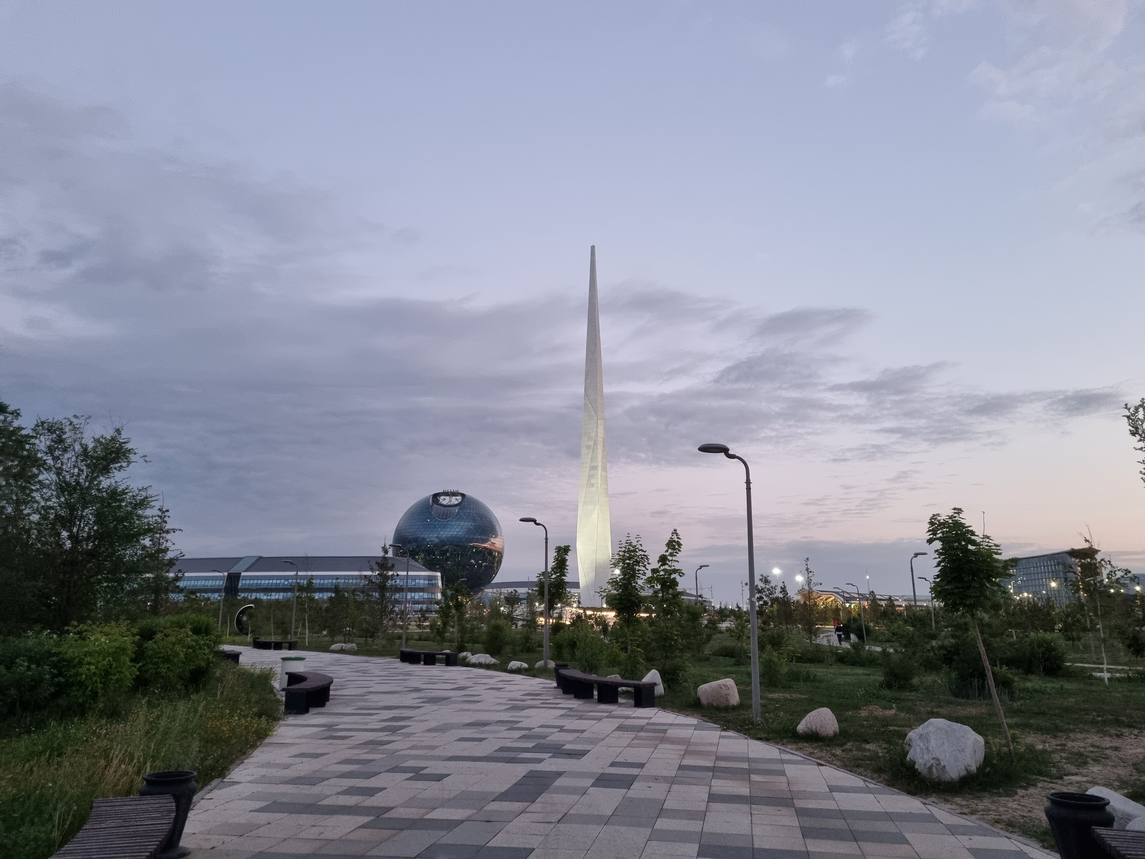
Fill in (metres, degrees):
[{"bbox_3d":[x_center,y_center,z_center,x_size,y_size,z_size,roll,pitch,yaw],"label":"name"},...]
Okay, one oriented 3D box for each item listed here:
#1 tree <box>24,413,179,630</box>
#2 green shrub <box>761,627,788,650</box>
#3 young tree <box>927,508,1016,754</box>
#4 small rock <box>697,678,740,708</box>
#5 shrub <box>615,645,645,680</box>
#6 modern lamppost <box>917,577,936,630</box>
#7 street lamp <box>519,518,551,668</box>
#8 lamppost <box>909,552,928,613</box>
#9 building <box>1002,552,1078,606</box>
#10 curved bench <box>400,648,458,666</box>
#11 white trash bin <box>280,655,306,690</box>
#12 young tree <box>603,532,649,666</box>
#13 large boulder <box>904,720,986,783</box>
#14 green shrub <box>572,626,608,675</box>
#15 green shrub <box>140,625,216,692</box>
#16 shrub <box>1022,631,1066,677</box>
[{"bbox_3d":[-10.960,2.720,20.000,3.179,6.166,3.020,7,-14,-28],"label":"tree"},{"bbox_3d":[8.910,9.366,38.000,1.154,1.190,1.154,-3,-13,13],"label":"green shrub"},{"bbox_3d":[5.098,2.528,10.950,1.034,3.013,0.983,-6,-14,24],"label":"young tree"},{"bbox_3d":[2.676,4.791,15.792,0.757,0.531,0.609,-2,-12,9],"label":"small rock"},{"bbox_3d":[1.438,5.815,21.516,0.786,0.865,0.786,-1,-12,4],"label":"shrub"},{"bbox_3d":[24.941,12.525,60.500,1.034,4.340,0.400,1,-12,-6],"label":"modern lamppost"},{"bbox_3d":[-1.184,4.984,26.400,0.986,4.521,0.400,4,-13,-17],"label":"street lamp"},{"bbox_3d":[15.368,7.816,38.219,0.900,4.650,0.300,0,-12,0],"label":"lamppost"},{"bbox_3d":[299.740,97.709,536.593,17.000,38.500,90.000,0,-12,0],"label":"building"},{"bbox_3d":[-4.507,7.259,27.437,0.688,0.403,2.900,11,-16,-42],"label":"curved bench"},{"bbox_3d":[-6.464,5.630,19.940,0.570,0.720,0.550,4,-13,-17],"label":"white trash bin"},{"bbox_3d":[1.867,5.932,29.922,1.650,4.400,1.650,0,-12,0],"label":"young tree"},{"bbox_3d":[3.991,3.441,9.250,0.788,0.622,0.631,-5,-13,23],"label":"large boulder"},{"bbox_3d":[0.476,6.017,23.512,0.954,1.278,0.934,0,-12,1],"label":"green shrub"},{"bbox_3d":[-8.796,5.064,19.160,1.600,1.550,1.500,5,-13,-23],"label":"green shrub"},{"bbox_3d":[14.872,7.132,27.117,1.350,1.450,1.350,-6,-14,28],"label":"shrub"}]

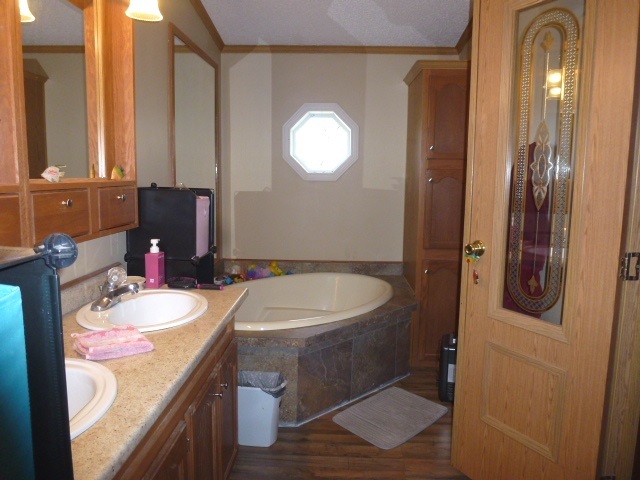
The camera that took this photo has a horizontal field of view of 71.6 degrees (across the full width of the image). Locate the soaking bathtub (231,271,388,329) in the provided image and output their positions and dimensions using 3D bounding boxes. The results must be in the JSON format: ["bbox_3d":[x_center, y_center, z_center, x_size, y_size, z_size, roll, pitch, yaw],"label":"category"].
[{"bbox_3d":[-0.113,0.559,3.110,1.040,0.420,1.450,8,11,43],"label":"soaking bathtub"}]

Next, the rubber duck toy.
[{"bbox_3d":[-0.348,0.239,3.576,0.130,0.125,0.100,1,8,1],"label":"rubber duck toy"}]

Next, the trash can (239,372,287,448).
[{"bbox_3d":[-0.299,0.880,2.316,0.250,0.330,0.200,1,8,1],"label":"trash can"}]

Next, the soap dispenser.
[{"bbox_3d":[-0.690,0.094,1.853,0.056,0.205,0.060,1,8,1],"label":"soap dispenser"}]

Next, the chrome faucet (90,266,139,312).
[{"bbox_3d":[-0.729,0.164,1.590,0.150,0.135,0.150,1,8,1],"label":"chrome faucet"}]

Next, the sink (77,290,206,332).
[{"bbox_3d":[-0.602,0.309,1.572,0.410,0.170,0.500,1,8,1],"label":"sink"}]

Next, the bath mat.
[{"bbox_3d":[0.416,1.008,2.592,0.600,0.014,0.410,-7,11,-43],"label":"bath mat"}]

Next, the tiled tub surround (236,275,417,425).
[{"bbox_3d":[-0.081,0.678,3.126,1.510,0.510,1.480,1,8,1],"label":"tiled tub surround"}]

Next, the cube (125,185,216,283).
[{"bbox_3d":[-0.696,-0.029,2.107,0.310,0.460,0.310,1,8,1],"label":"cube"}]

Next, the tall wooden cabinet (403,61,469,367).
[{"bbox_3d":[0.899,-0.166,3.390,0.520,2.130,0.660,1,8,1],"label":"tall wooden cabinet"}]

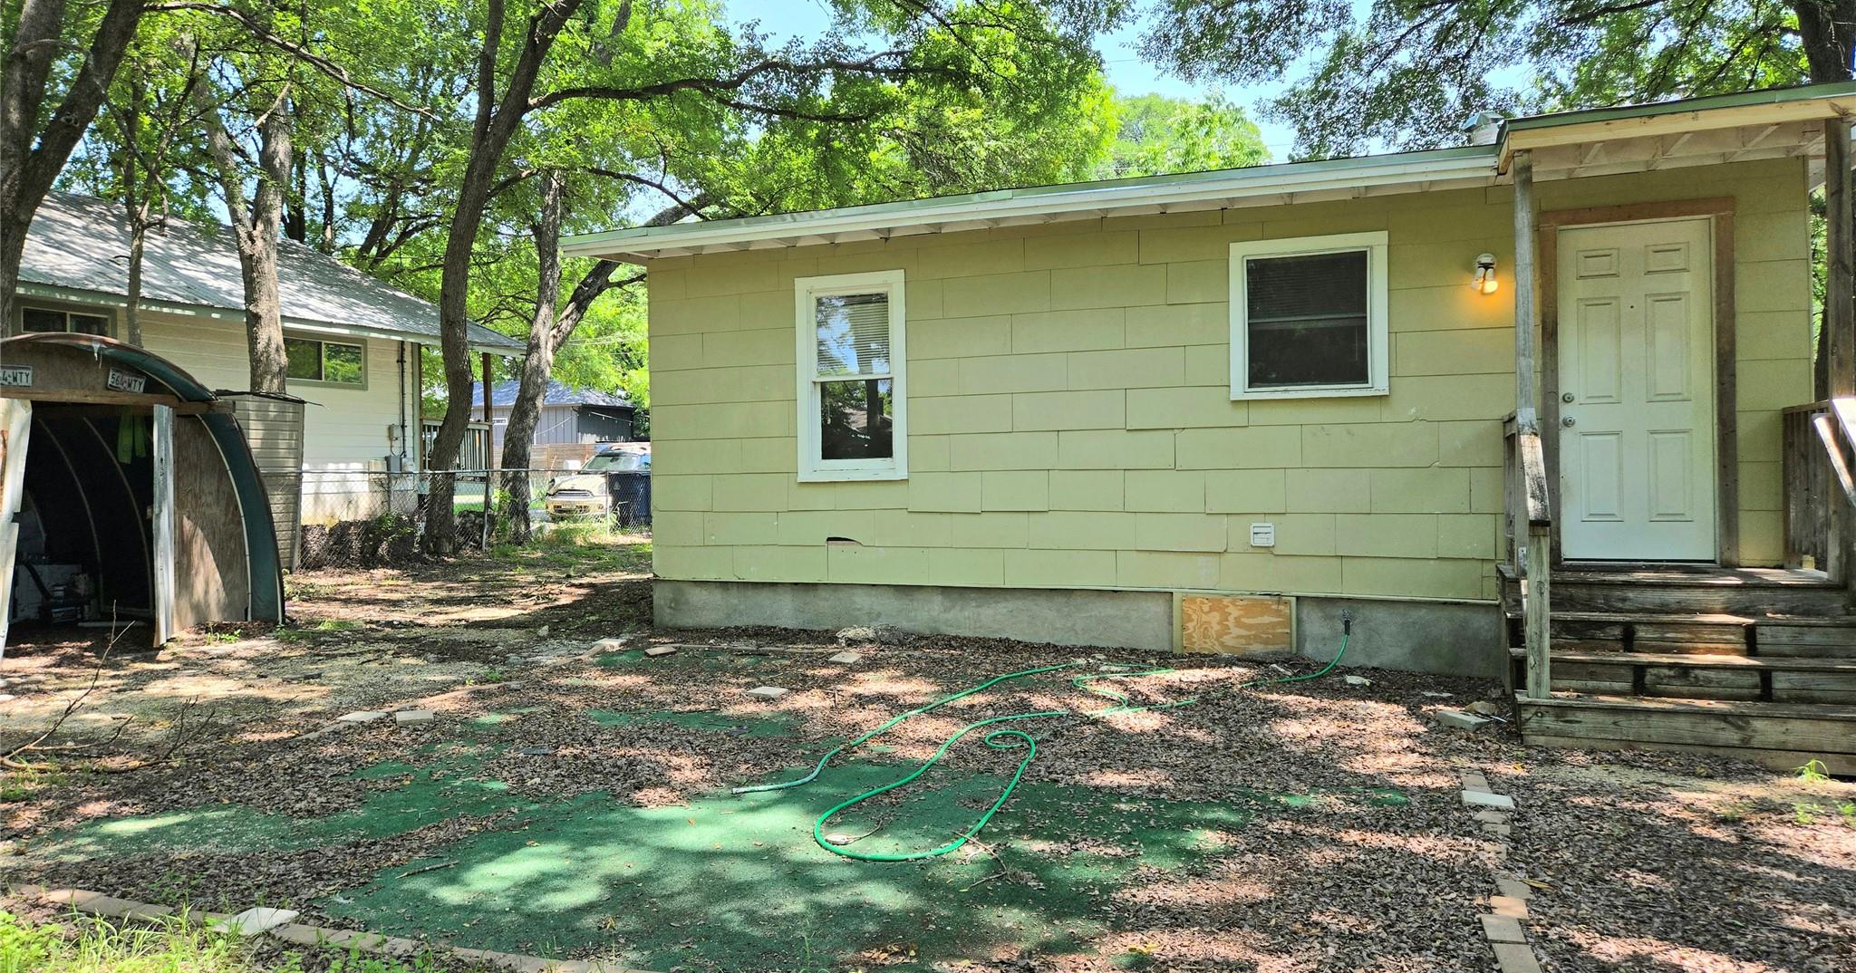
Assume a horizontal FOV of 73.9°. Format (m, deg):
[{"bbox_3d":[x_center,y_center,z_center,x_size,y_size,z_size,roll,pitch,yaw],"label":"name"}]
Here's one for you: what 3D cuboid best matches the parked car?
[{"bbox_3d":[-6.000,-0.050,24.500,1.710,1.430,3.740,0,2,20],"label":"parked car"}]

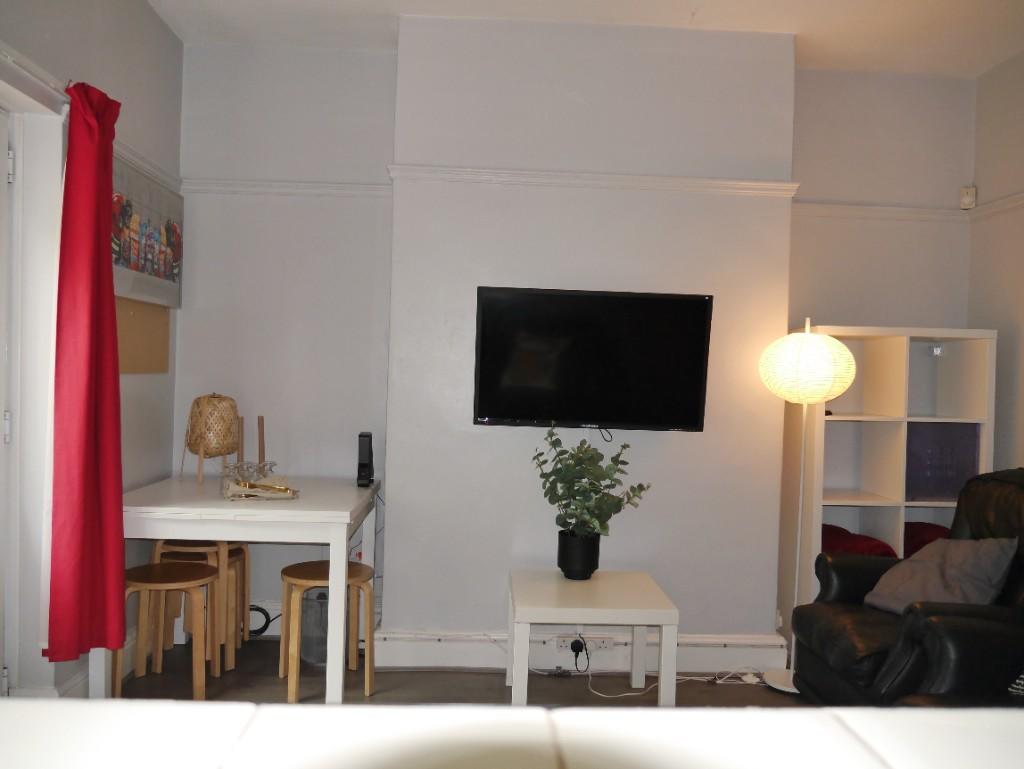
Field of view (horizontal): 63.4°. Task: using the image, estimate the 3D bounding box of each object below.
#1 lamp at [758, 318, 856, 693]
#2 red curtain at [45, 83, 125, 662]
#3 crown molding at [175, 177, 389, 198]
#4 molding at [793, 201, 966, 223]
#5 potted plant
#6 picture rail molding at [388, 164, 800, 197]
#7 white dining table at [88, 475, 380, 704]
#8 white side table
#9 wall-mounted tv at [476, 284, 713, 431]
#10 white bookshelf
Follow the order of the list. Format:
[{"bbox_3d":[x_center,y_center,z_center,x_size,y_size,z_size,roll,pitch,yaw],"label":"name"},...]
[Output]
[{"bbox_3d":[1.149,0.476,3.305,0.380,1.487,0.380,2,1,-3],"label":"lamp"},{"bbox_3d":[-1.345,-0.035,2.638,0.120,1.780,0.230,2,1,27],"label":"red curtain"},{"bbox_3d":[-1.000,-0.879,3.746,0.993,0.062,0.030,2,1,-3],"label":"crown molding"},{"bbox_3d":[1.684,-0.804,3.877,0.957,0.062,0.030,2,1,-3],"label":"molding"},{"bbox_3d":[0.308,0.452,3.194,0.452,0.589,0.380,2,1,-3],"label":"potted plant"},{"bbox_3d":[0.347,-0.840,3.433,1.724,0.058,0.030,2,1,-3],"label":"picture rail molding"},{"bbox_3d":[-1.042,0.790,3.267,0.912,0.735,0.840,2,1,-3],"label":"white dining table"},{"bbox_3d":[0.271,0.972,3.046,0.550,0.450,0.550,2,1,-2],"label":"white side table"},{"bbox_3d":[0.322,-0.101,3.338,0.930,0.550,0.070,2,9,-3],"label":"wall-mounted tv"},{"bbox_3d":[1.619,0.494,3.652,0.770,1.470,0.390,2,1,-3],"label":"white bookshelf"}]

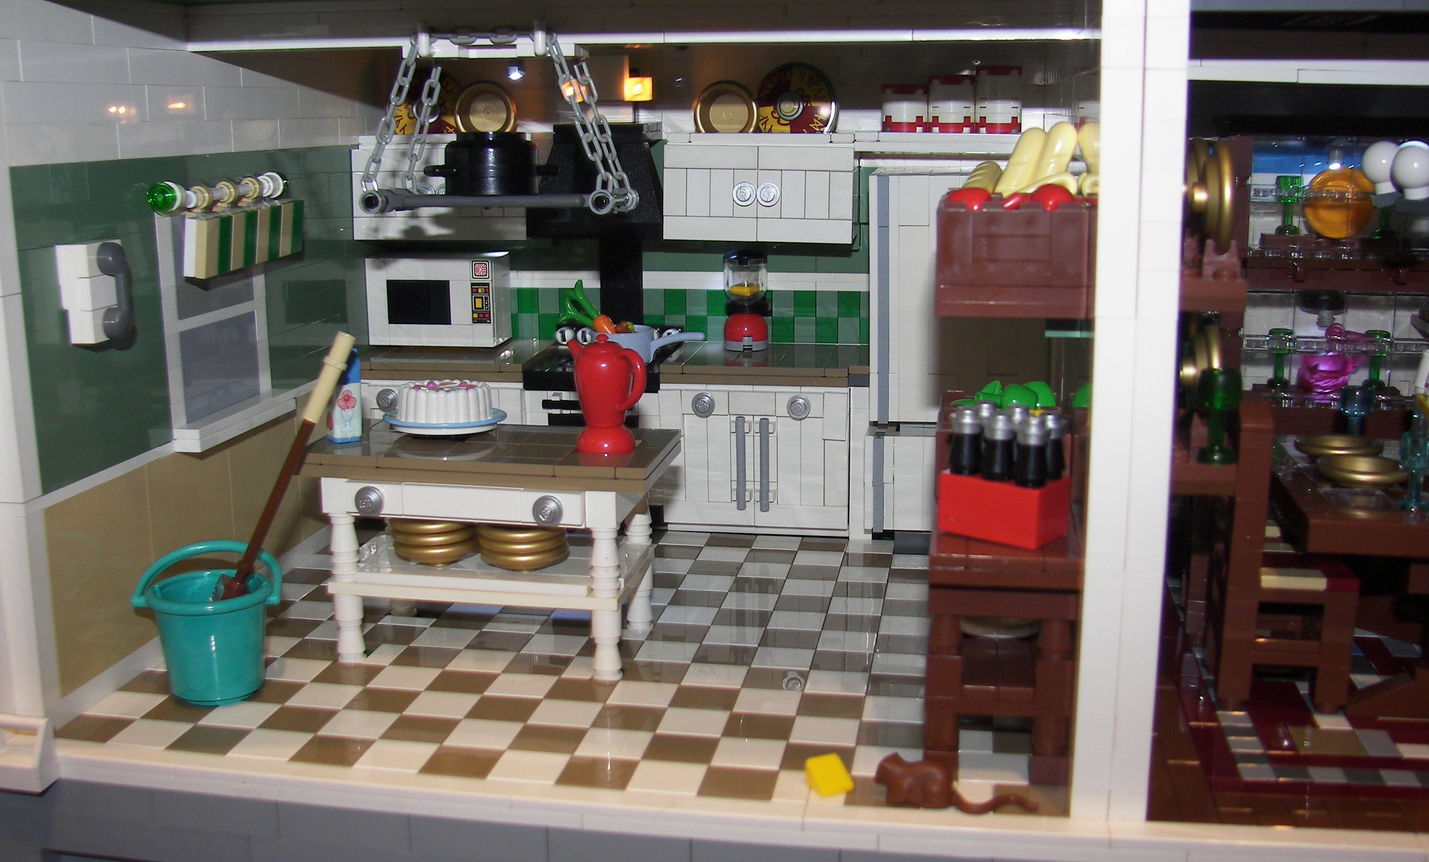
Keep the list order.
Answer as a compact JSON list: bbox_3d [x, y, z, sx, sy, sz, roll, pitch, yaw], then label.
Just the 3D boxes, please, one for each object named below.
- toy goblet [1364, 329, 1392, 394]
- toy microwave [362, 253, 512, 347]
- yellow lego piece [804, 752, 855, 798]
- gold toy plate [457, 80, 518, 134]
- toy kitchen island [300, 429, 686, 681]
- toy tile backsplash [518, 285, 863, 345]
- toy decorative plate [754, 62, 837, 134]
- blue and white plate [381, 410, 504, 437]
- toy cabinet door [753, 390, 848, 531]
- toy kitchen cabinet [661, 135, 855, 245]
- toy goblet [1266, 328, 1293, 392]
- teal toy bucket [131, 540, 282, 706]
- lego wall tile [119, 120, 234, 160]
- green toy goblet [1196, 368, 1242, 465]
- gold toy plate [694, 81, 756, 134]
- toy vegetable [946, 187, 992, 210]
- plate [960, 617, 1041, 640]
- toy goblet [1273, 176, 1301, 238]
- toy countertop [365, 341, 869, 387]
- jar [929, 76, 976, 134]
[{"bbox_3d":[0.204,-0.021,0.457,0.009,0.019,0.009,2,12,10],"label":"toy goblet"},{"bbox_3d":[-0.100,-0.048,0.546,0.048,0.032,0.027,2,12,9],"label":"toy microwave"},{"bbox_3d":[0.025,0.074,0.322,0.008,0.006,0.008,-6,13,-25],"label":"yellow lego piece"},{"bbox_3d":[-0.085,-0.119,0.556,0.024,0.024,0.005,2,4,9],"label":"gold toy plate"},{"bbox_3d":[-0.059,0.031,0.404,0.095,0.058,0.048,2,12,9],"label":"toy kitchen island"},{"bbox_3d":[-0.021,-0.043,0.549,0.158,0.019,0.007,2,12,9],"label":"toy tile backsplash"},{"bbox_3d":[0.029,-0.115,0.526,0.031,0.031,0.007,5,13,24],"label":"toy decorative plate"},{"bbox_3d":[-0.074,-0.003,0.413,0.034,0.004,0.034,0,12,0],"label":"blue and white plate"},{"bbox_3d":[0.030,0.010,0.513,0.032,0.048,0.009,2,12,9],"label":"toy cabinet door"},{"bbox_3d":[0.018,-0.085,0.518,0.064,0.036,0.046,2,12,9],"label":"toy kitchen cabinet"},{"bbox_3d":[0.175,-0.022,0.460,0.009,0.019,0.009,2,12,10],"label":"toy goblet"},{"bbox_3d":[-0.124,0.047,0.370,0.038,0.038,0.033,-1,11,-3],"label":"teal toy bucket"},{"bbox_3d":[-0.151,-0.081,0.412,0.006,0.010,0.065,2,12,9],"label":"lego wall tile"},{"bbox_3d":[0.105,-0.003,0.310,0.010,0.020,0.010,2,12,9],"label":"green toy goblet"},{"bbox_3d":[0.005,-0.113,0.530,0.023,0.023,0.005,2,12,9],"label":"gold toy plate"},{"bbox_3d":[0.054,-0.047,0.313,0.010,0.009,0.010,2,12,9],"label":"toy vegetable"},{"bbox_3d":[0.064,0.044,0.341,0.024,0.005,0.024,2,12,10],"label":"plate"},{"bbox_3d":[0.180,-0.071,0.468,0.008,0.018,0.008,2,12,9],"label":"toy goblet"},{"bbox_3d":[-0.033,-0.025,0.545,0.181,0.007,0.056,2,12,9],"label":"toy countertop"},{"bbox_3d":[0.080,-0.111,0.503,0.016,0.019,0.016,2,12,10],"label":"jar"}]

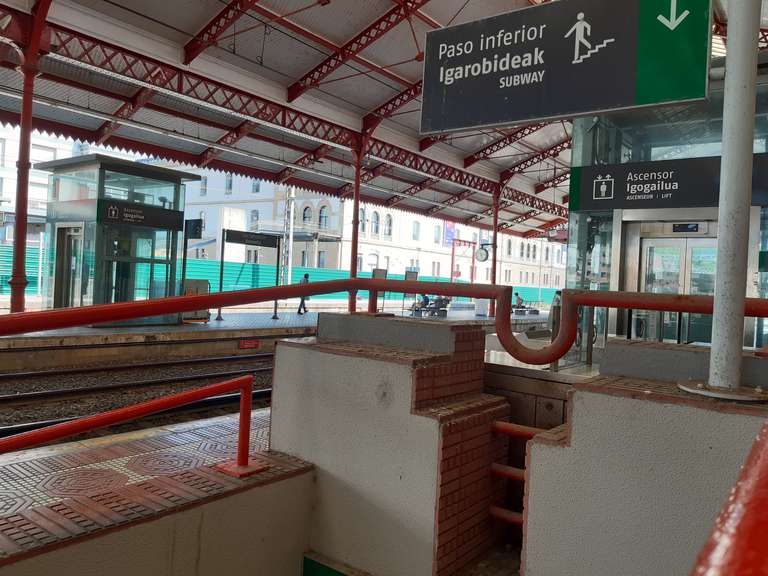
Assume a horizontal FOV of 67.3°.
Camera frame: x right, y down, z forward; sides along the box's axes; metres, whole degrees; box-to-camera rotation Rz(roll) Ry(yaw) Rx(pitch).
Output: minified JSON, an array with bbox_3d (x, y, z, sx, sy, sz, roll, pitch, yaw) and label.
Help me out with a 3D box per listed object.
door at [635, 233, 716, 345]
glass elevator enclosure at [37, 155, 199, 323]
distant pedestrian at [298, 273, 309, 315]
[{"bbox_3d":[3.419,0.486,6.636,1.020,2.130,0.090,4,1,38],"label":"door"},{"bbox_3d":[-7.100,-1.090,15.180,3.400,4.000,2.720,4,1,38],"label":"glass elevator enclosure"},{"bbox_3d":[-3.205,0.223,23.291,0.450,1.650,0.500,3,1,-40],"label":"distant pedestrian"}]

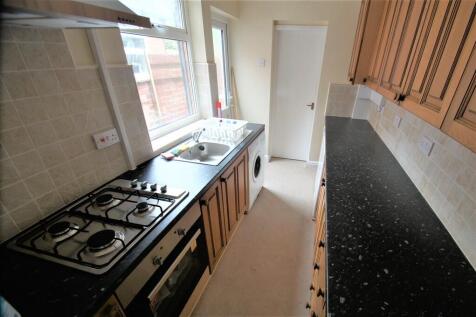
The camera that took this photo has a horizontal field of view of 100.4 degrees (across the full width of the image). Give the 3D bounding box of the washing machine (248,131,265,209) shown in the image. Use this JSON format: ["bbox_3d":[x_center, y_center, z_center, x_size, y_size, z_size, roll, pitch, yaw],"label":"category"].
[{"bbox_3d":[-0.019,0.109,2.532,0.560,0.860,0.610,8,27,20],"label":"washing machine"}]

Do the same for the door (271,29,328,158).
[{"bbox_3d":[0.927,-0.906,3.248,0.730,2.020,0.050,8,27,20],"label":"door"}]

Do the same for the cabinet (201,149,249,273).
[{"bbox_3d":[-0.318,0.397,1.884,0.570,0.830,0.900,8,27,20],"label":"cabinet"}]

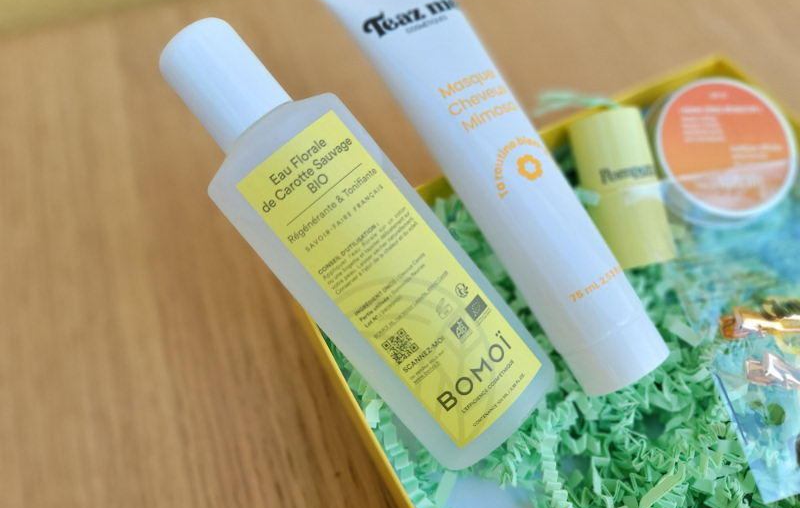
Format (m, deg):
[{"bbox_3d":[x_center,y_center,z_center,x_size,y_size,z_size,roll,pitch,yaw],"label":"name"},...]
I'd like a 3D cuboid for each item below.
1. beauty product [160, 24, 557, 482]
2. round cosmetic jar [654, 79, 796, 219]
[{"bbox_3d":[-0.014,-0.004,0.171,0.049,0.034,0.143,-41,98,-13],"label":"beauty product"},{"bbox_3d":[0.136,-0.044,0.247,0.061,0.014,0.061,0,79,-5],"label":"round cosmetic jar"}]

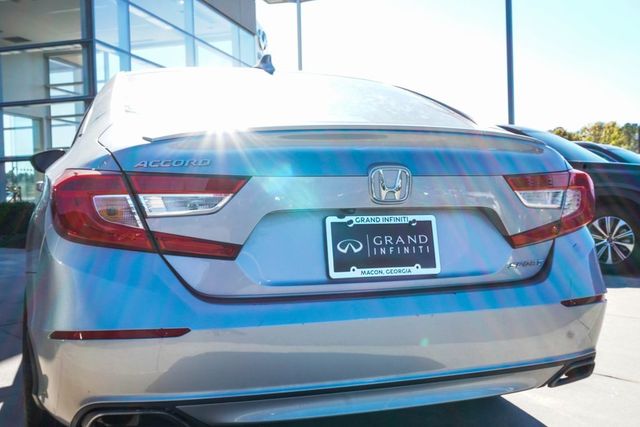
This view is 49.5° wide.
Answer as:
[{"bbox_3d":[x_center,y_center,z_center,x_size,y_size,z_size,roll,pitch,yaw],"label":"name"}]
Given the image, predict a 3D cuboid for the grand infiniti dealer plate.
[{"bbox_3d":[0.169,0.085,1.809,0.312,0.160,0.015,-1,-8,-18],"label":"grand infiniti dealer plate"}]

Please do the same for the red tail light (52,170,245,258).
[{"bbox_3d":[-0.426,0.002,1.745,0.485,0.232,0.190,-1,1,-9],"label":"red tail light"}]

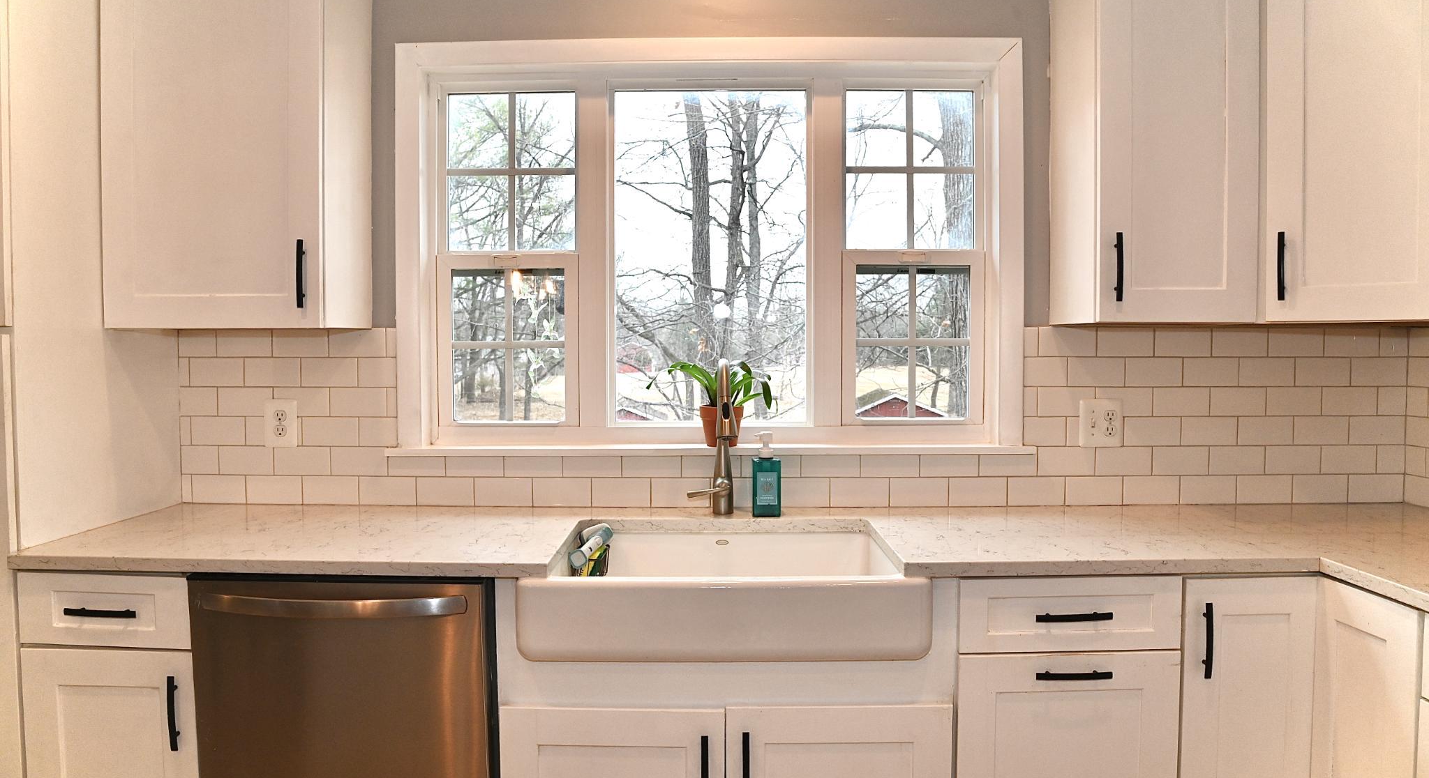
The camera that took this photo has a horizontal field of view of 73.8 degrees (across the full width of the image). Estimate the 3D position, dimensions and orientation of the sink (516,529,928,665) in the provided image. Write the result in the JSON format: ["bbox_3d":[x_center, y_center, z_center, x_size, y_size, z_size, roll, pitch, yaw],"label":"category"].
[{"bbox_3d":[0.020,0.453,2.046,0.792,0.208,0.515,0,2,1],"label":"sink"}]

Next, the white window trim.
[{"bbox_3d":[-0.015,-0.361,2.434,1.597,1.048,0.050,0,2,1],"label":"white window trim"}]

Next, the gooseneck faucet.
[{"bbox_3d":[-0.008,0.122,2.256,0.122,0.386,0.260,0,2,1],"label":"gooseneck faucet"}]

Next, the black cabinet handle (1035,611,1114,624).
[{"bbox_3d":[0.681,0.431,1.795,0.145,0.013,0.033,0,2,1],"label":"black cabinet handle"}]

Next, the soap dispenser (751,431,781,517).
[{"bbox_3d":[0.128,0.208,2.336,0.068,0.208,0.056,0,2,1],"label":"soap dispenser"}]

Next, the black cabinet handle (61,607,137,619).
[{"bbox_3d":[-1.171,0.428,1.816,0.143,0.013,0.033,0,2,1],"label":"black cabinet handle"}]

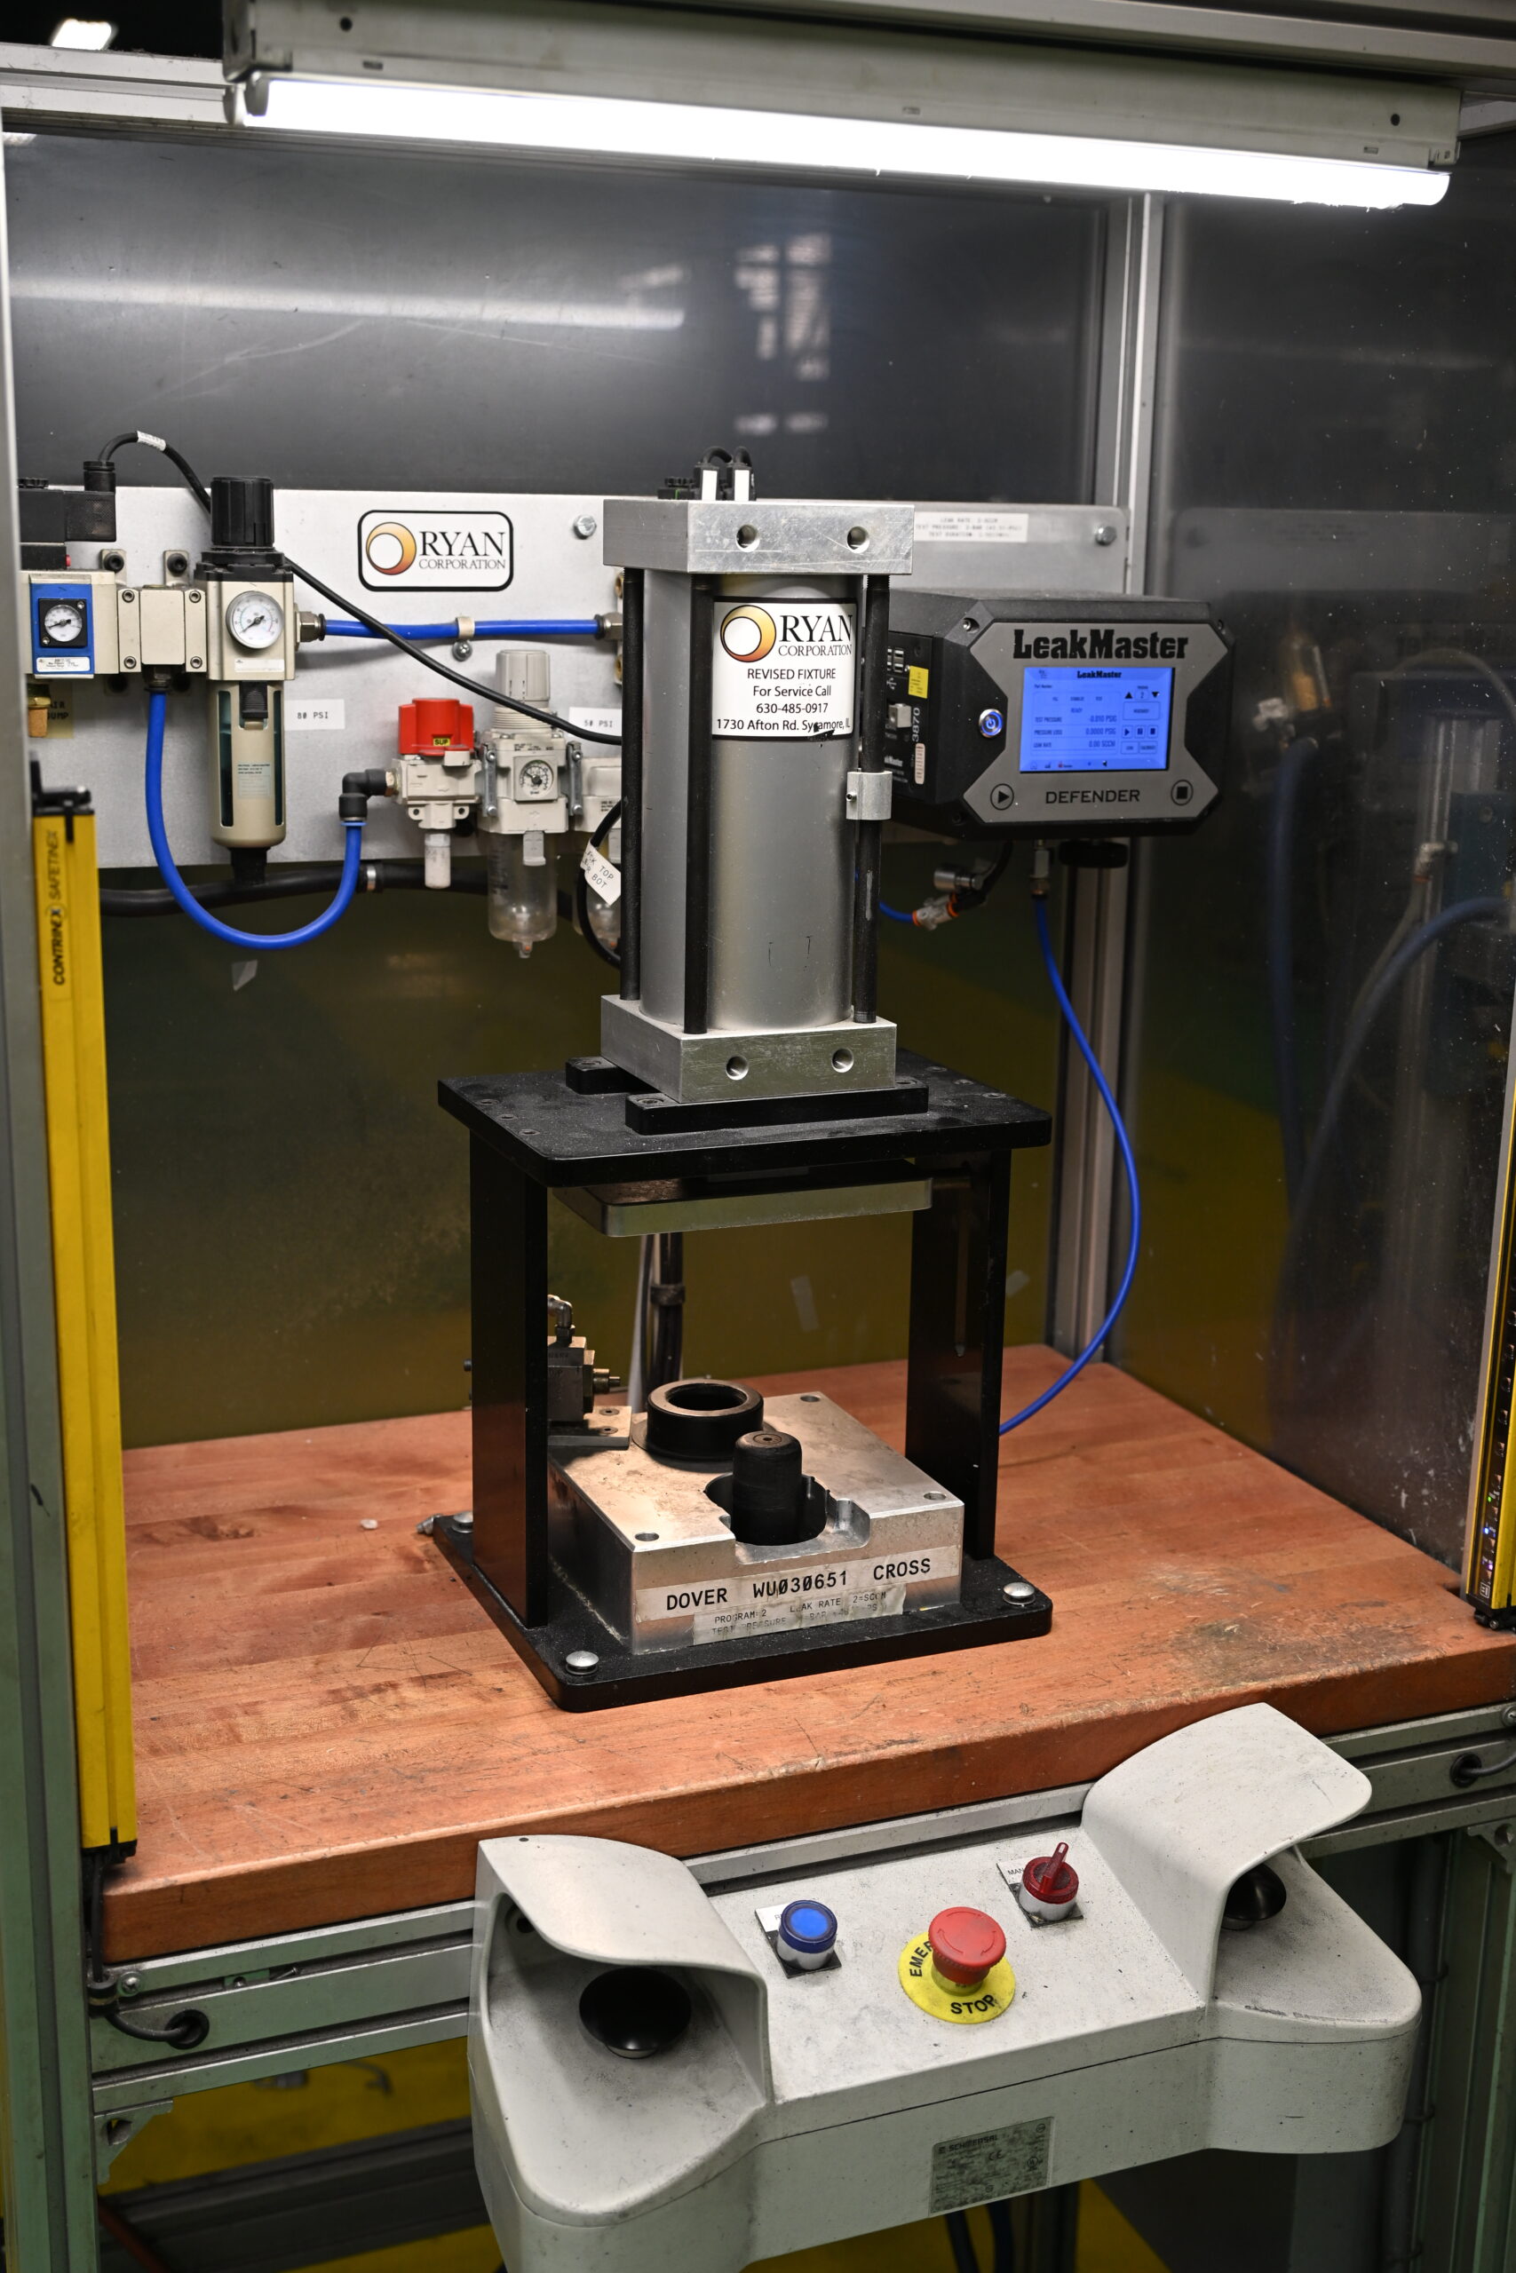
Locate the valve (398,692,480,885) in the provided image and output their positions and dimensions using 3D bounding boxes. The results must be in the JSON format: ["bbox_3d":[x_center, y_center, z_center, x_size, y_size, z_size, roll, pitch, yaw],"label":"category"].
[{"bbox_3d":[-0.209,-0.223,1.693,0.052,0.120,0.053,-4,14,-19],"label":"valve"}]

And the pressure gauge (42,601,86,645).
[{"bbox_3d":[-0.418,-0.309,1.559,0.029,0.029,0.014,-4,14,-19],"label":"pressure gauge"}]

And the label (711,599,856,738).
[{"bbox_3d":[0.017,-0.253,1.400,0.085,0.075,0.019,-6,15,-25],"label":"label"}]

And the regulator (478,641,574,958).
[{"bbox_3d":[-0.153,-0.218,1.711,0.054,0.200,0.066,-4,14,-19],"label":"regulator"}]

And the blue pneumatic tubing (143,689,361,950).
[{"bbox_3d":[-0.322,-0.202,1.655,0.139,0.161,0.030,-4,14,-19],"label":"blue pneumatic tubing"}]

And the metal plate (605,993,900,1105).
[{"bbox_3d":[-0.007,-0.055,1.493,0.130,0.036,0.135,-5,14,-21],"label":"metal plate"}]

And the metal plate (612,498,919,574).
[{"bbox_3d":[-0.002,-0.330,1.428,0.130,0.036,0.135,-5,14,-21],"label":"metal plate"}]

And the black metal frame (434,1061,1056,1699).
[{"bbox_3d":[-0.013,0.128,1.548,0.302,0.309,0.238,-5,14,-21],"label":"black metal frame"}]

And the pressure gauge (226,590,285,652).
[{"bbox_3d":[-0.308,-0.317,1.589,0.038,0.038,0.026,-4,14,-19],"label":"pressure gauge"}]

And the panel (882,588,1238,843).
[{"bbox_3d":[0.188,-0.281,1.714,0.200,0.148,0.150,-4,14,-17],"label":"panel"}]

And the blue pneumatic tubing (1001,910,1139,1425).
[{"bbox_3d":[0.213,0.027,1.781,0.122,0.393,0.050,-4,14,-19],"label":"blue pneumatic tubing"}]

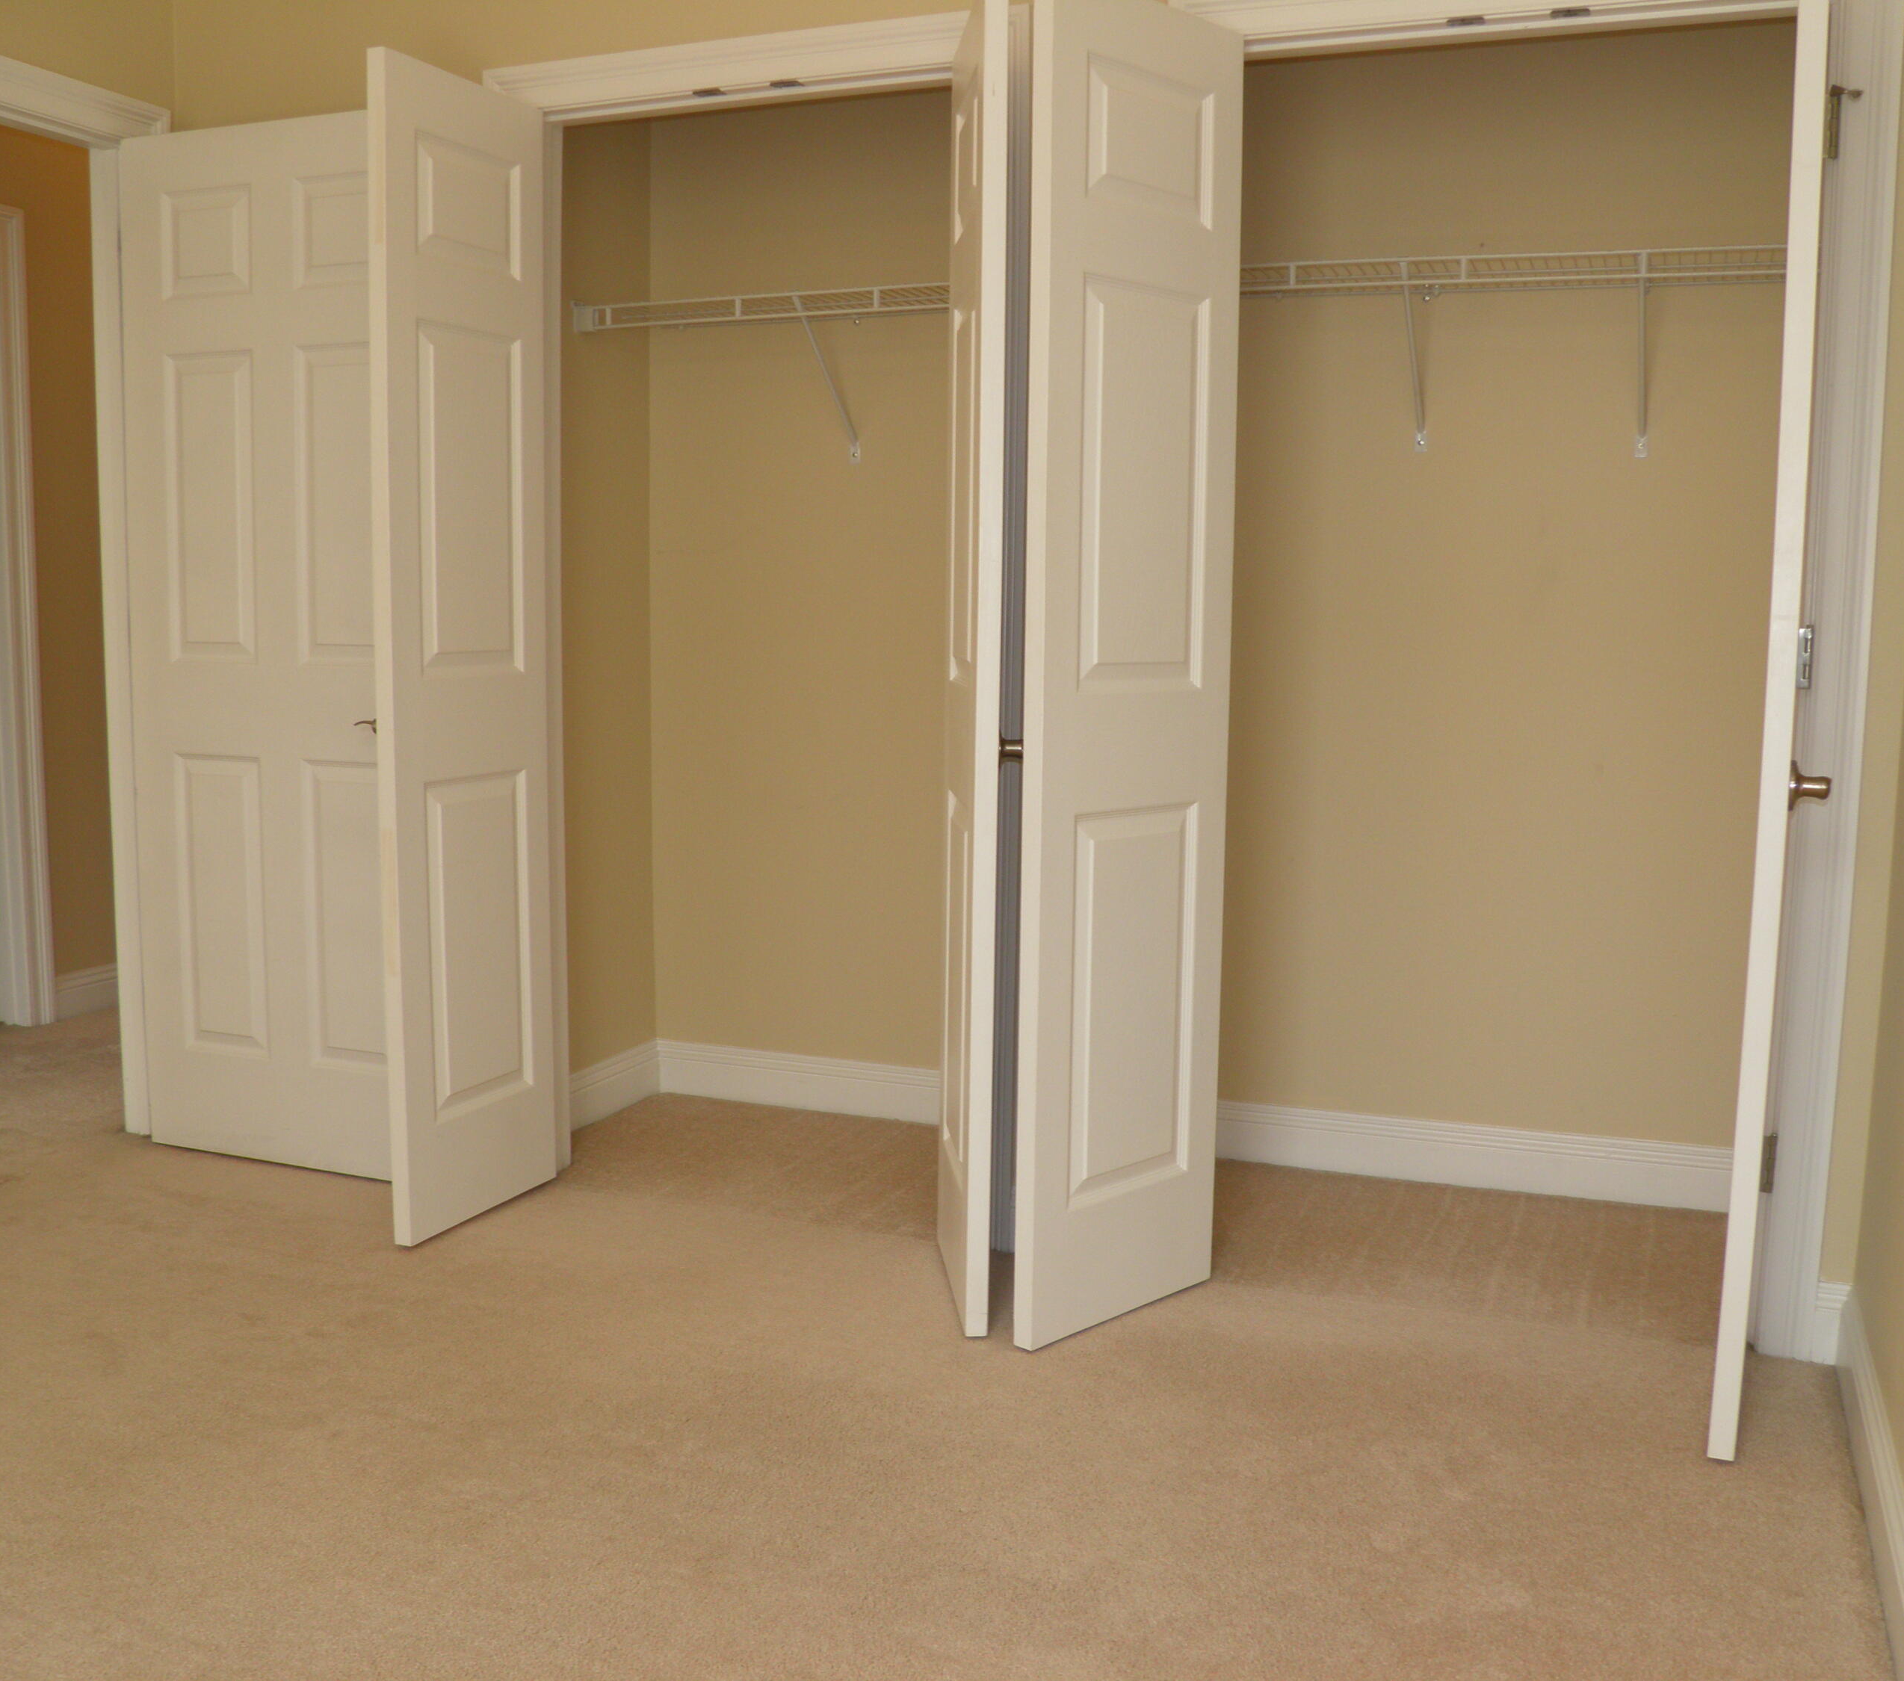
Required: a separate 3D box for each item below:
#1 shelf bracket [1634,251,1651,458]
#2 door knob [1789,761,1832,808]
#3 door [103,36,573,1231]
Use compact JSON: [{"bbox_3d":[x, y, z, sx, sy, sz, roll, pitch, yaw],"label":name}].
[{"bbox_3d":[1.221,-0.852,3.208,0.025,0.317,0.295,3,7,22],"label":"shelf bracket"},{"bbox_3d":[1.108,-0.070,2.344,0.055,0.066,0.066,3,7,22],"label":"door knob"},{"bbox_3d":[-1.271,-0.338,3.429,0.904,2.010,0.452,3,7,22],"label":"door"}]

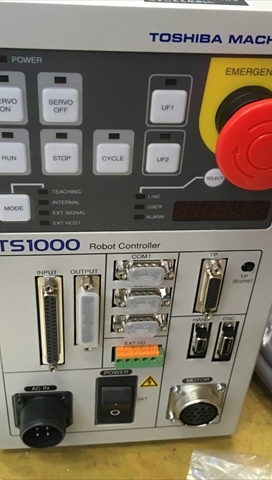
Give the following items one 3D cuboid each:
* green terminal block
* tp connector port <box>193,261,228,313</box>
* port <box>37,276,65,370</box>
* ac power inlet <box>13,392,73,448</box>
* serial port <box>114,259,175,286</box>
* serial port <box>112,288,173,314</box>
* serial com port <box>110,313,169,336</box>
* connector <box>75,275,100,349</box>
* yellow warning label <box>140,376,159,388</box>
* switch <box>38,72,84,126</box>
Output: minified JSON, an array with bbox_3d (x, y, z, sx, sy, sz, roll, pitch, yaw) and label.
[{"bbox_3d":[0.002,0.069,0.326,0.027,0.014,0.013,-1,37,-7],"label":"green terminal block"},{"bbox_3d":[0.042,0.027,0.301,0.013,0.040,0.009,-1,37,-7],"label":"tp connector port"},{"bbox_3d":[-0.047,0.047,0.297,0.013,0.069,0.008,-1,37,-7],"label":"port"},{"bbox_3d":[-0.058,0.113,0.334,0.036,0.036,0.021,-1,37,-7],"label":"ac power inlet"},{"bbox_3d":[0.005,0.018,0.288,0.031,0.013,0.009,-1,37,-7],"label":"serial port"},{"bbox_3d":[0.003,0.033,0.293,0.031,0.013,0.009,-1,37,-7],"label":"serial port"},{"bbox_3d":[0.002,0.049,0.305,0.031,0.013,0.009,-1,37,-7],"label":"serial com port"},{"bbox_3d":[-0.027,0.042,0.302,0.013,0.053,0.009,-1,37,-7],"label":"connector"},{"bbox_3d":[0.009,0.090,0.338,0.013,0.011,0.001,-1,37,-7],"label":"yellow warning label"},{"bbox_3d":[-0.031,-0.057,0.221,0.018,0.022,0.004,-1,37,-7],"label":"switch"}]

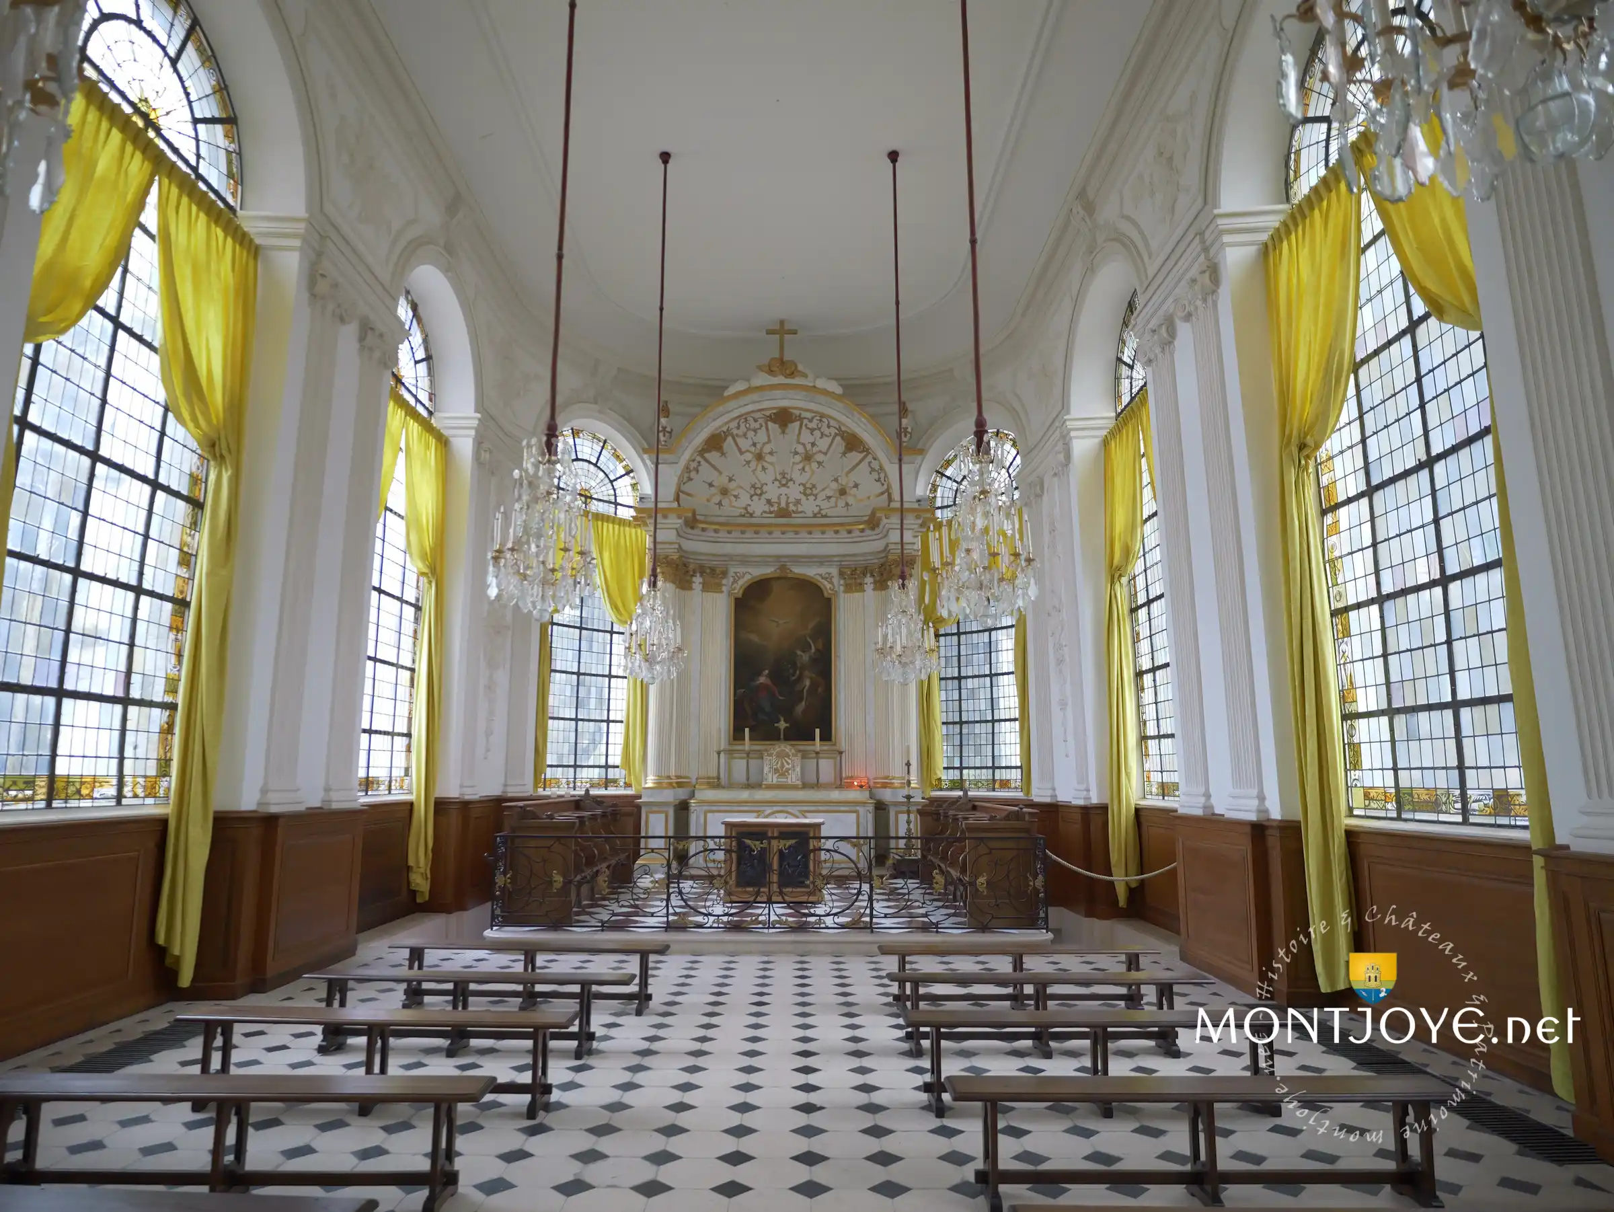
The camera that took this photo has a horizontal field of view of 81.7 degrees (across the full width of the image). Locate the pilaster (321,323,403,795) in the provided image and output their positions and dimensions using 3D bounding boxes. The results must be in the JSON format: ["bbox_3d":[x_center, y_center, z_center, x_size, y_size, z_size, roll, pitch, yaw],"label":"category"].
[{"bbox_3d":[-4.217,-0.421,8.961,0.140,4.698,0.592,0,-11,-1],"label":"pilaster"}]

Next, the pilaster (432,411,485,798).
[{"bbox_3d":[-4.774,-0.084,12.437,0.650,5.184,0.320,0,-11,-1],"label":"pilaster"}]

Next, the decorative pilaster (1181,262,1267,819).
[{"bbox_3d":[3.586,-0.626,8.074,0.140,4.698,0.592,0,-11,-1],"label":"decorative pilaster"}]

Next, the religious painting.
[{"bbox_3d":[-0.418,0.914,16.545,1.862,3.013,0.150,0,-11,-1],"label":"religious painting"}]

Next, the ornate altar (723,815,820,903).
[{"bbox_3d":[-0.420,3.264,11.995,1.287,0.982,0.650,0,-11,-1],"label":"ornate altar"}]

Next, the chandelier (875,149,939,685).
[{"bbox_3d":[1.181,-2.498,11.479,0.747,6.955,0.747,0,-11,-1],"label":"chandelier"}]

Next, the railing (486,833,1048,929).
[{"bbox_3d":[-0.369,2.824,9.557,5.590,0.933,0.341,0,-11,-1],"label":"railing"}]

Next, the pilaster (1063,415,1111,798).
[{"bbox_3d":[3.867,-0.024,12.548,0.656,5.216,0.320,0,-11,-1],"label":"pilaster"}]

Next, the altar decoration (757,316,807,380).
[{"bbox_3d":[-0.450,-4.634,16.836,0.822,1.149,0.280,0,-11,-1],"label":"altar decoration"}]

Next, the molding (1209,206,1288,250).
[{"bbox_3d":[3.817,-3.234,7.987,0.656,0.336,0.150,0,-11,-1],"label":"molding"}]

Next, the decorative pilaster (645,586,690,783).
[{"bbox_3d":[-2.334,1.295,15.118,0.680,3.272,0.420,3,-11,-12],"label":"decorative pilaster"}]

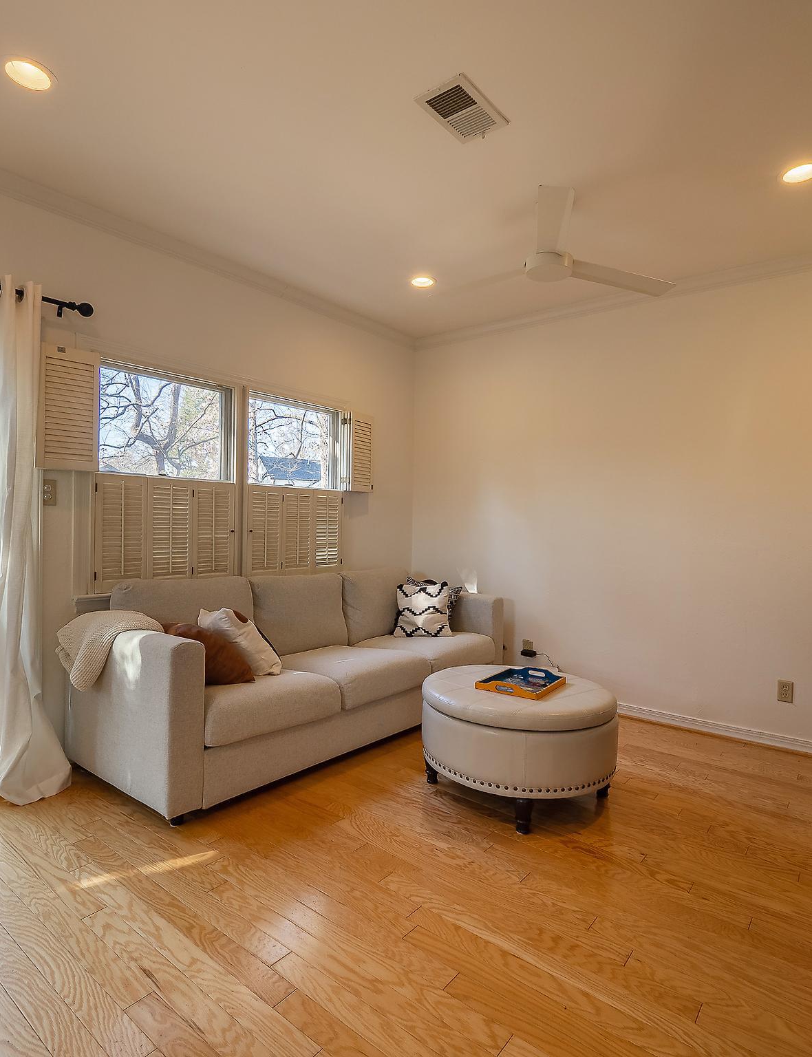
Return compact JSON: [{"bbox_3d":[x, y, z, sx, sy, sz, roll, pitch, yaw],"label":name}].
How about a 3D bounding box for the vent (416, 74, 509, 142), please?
[{"bbox_3d":[0.201,-1.450,1.997,0.193,0.030,0.289,2,1,41],"label":"vent"}]

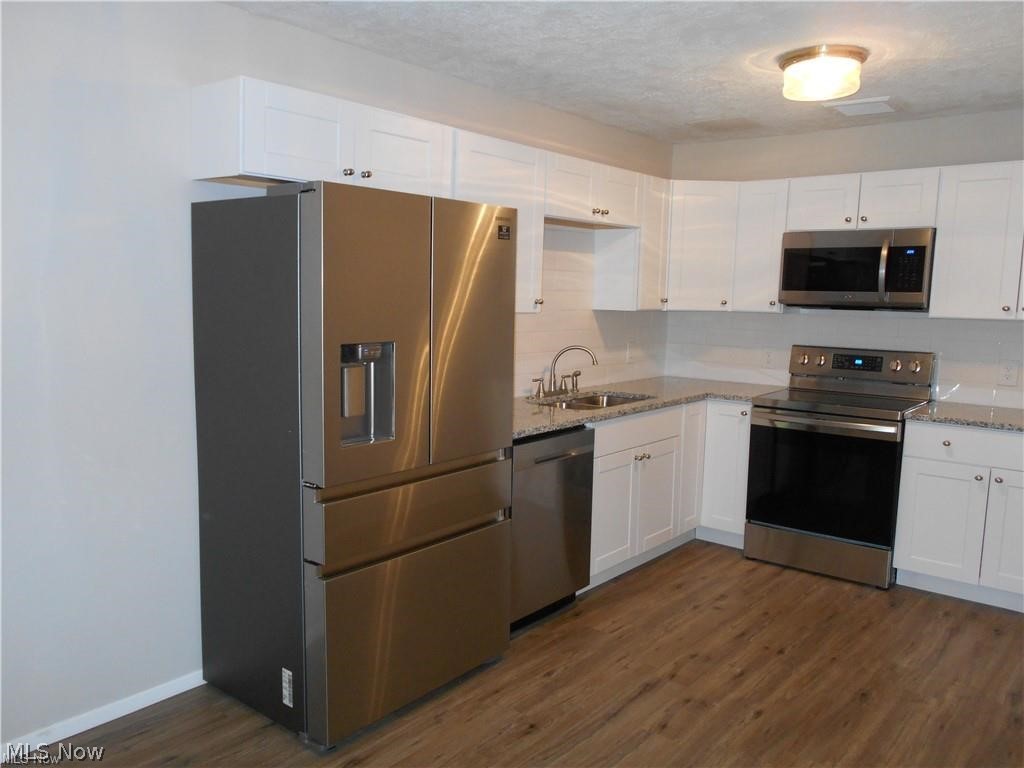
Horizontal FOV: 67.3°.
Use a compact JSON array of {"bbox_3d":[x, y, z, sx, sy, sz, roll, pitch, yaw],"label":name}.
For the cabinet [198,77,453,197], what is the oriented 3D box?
[{"bbox_3d":[-0.676,-0.878,2.912,0.321,0.304,0.949,7,9,40],"label":"cabinet"}]

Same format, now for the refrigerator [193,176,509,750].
[{"bbox_3d":[-0.555,0.234,2.893,0.745,1.782,0.890,7,9,40],"label":"refrigerator"}]

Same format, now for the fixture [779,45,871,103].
[{"bbox_3d":[1.274,-1.265,3.158,0.344,0.137,0.344,7,9,40],"label":"fixture"}]

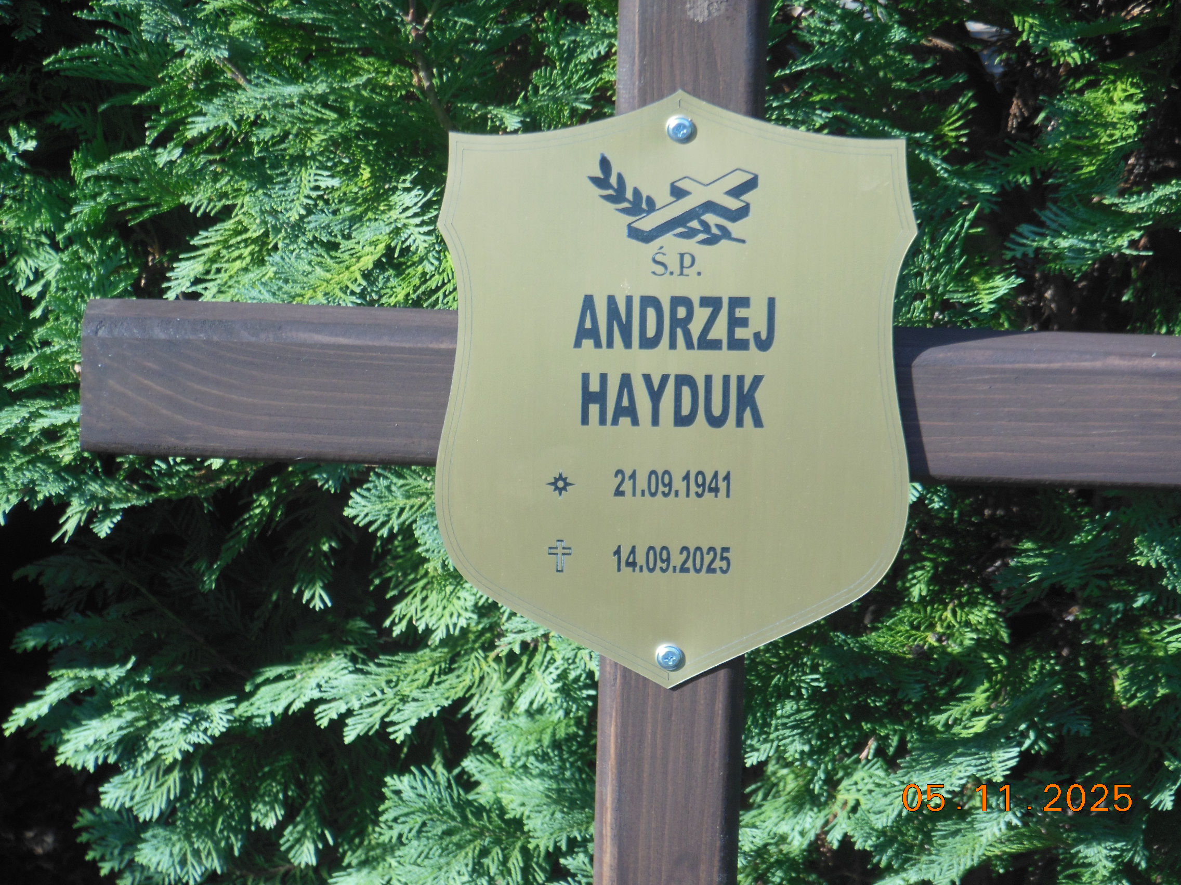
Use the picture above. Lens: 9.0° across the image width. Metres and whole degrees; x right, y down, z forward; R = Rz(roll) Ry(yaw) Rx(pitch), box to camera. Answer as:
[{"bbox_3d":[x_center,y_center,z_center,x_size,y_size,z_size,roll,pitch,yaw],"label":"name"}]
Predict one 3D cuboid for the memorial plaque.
[{"bbox_3d":[0.035,-0.022,3.110,0.200,0.252,0.003,1,11,0],"label":"memorial plaque"}]

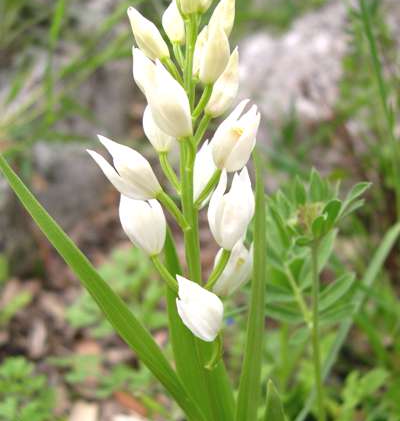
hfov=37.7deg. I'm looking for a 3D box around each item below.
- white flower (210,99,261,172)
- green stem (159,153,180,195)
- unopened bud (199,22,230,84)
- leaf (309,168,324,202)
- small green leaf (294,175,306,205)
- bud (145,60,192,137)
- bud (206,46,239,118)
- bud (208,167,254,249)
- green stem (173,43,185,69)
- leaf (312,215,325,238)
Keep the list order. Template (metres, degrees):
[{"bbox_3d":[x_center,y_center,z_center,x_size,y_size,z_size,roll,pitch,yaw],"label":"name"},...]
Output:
[{"bbox_3d":[0.014,-0.030,0.234,0.017,0.028,0.015,11,12,-21],"label":"white flower"},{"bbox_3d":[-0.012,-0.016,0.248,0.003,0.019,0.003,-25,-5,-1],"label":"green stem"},{"bbox_3d":[0.006,-0.062,0.232,0.011,0.024,0.011,11,6,0],"label":"unopened bud"},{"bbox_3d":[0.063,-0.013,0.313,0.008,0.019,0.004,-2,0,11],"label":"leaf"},{"bbox_3d":[0.052,-0.011,0.305,0.005,0.015,0.003,-8,6,0],"label":"small green leaf"},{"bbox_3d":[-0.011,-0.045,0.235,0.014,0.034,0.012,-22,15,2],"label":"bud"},{"bbox_3d":[0.009,-0.053,0.240,0.011,0.030,0.011,20,6,0],"label":"bud"},{"bbox_3d":[0.013,0.000,0.234,0.017,0.032,0.016,6,12,-11],"label":"bud"},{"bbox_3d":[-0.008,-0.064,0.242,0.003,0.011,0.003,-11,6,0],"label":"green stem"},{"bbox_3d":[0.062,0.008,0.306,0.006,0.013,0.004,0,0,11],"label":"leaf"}]

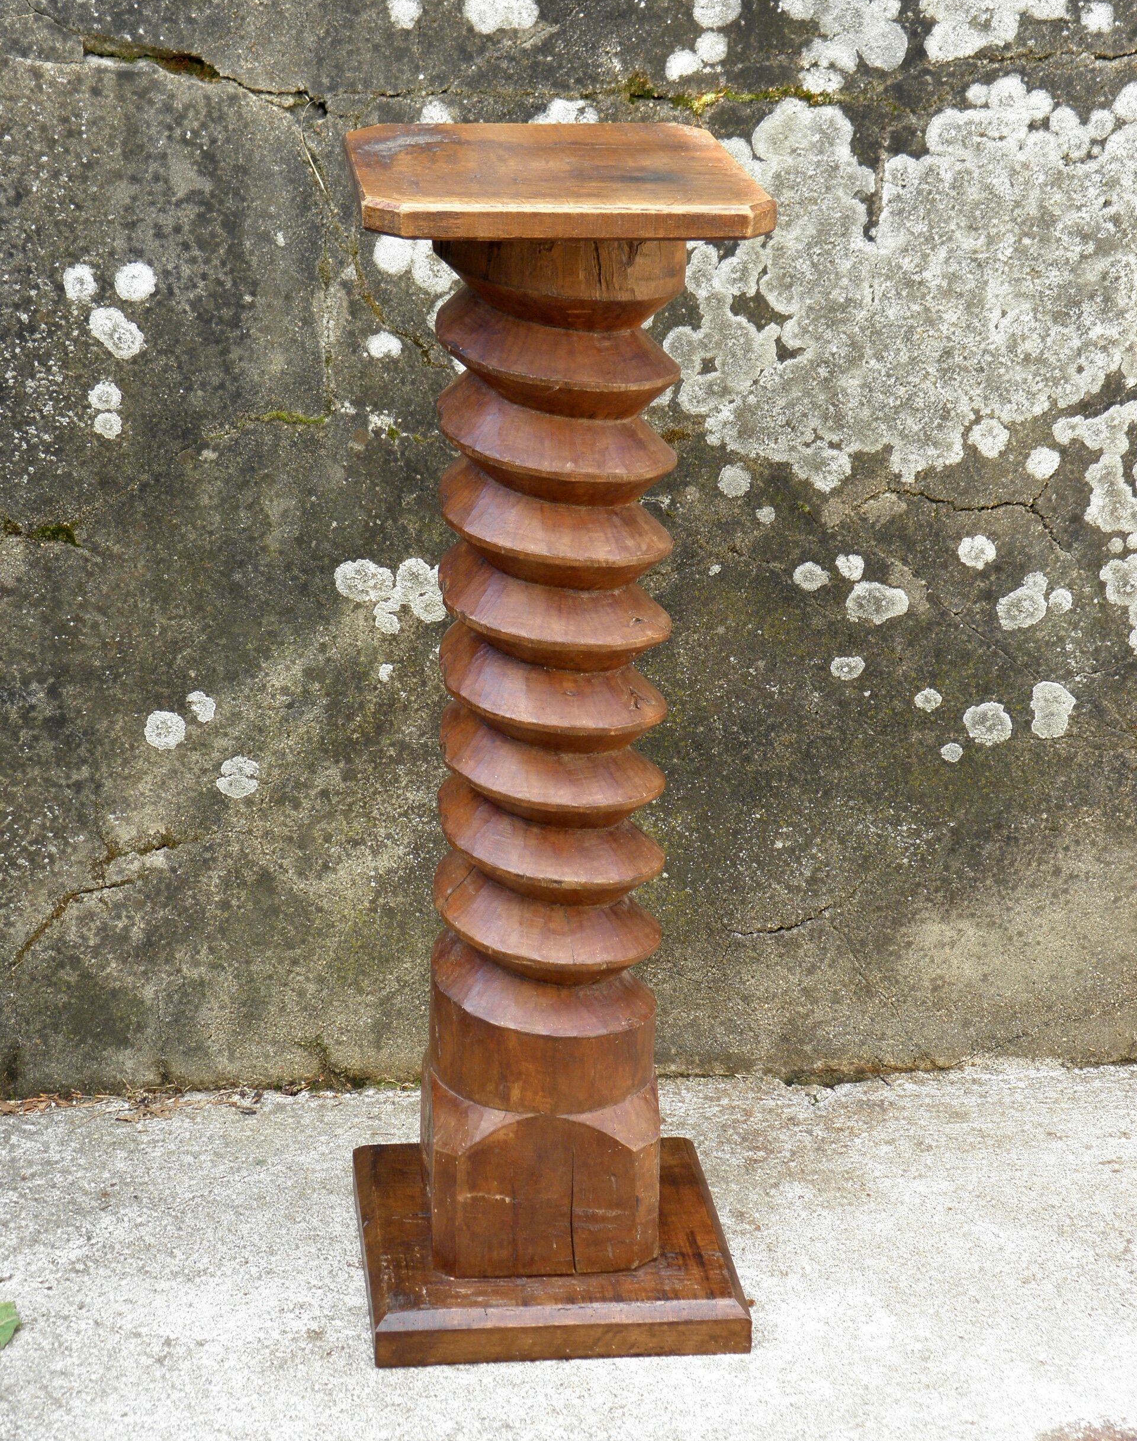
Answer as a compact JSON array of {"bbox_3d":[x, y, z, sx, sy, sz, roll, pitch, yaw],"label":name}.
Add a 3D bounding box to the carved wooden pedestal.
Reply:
[{"bbox_3d":[-0.015,0.026,2.541,0.328,1.000,0.355,-1,21,-7],"label":"carved wooden pedestal"}]

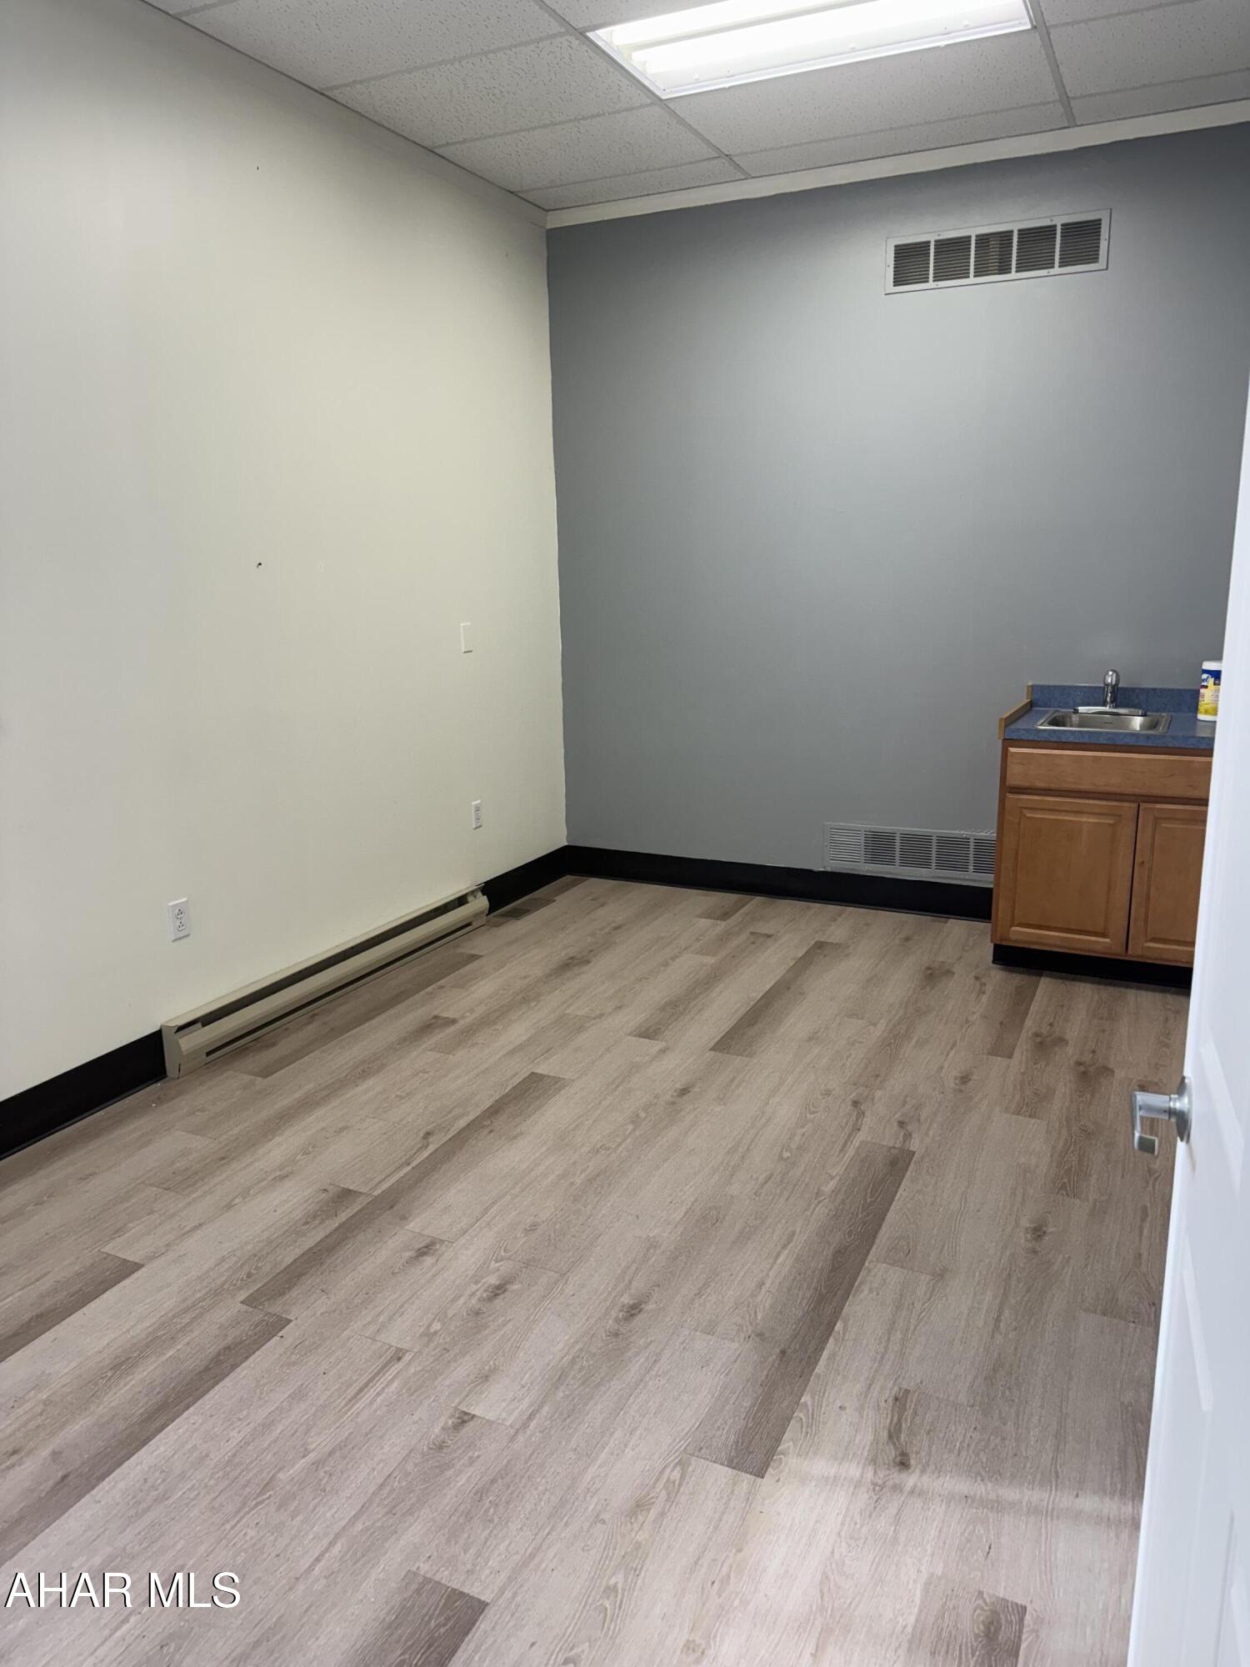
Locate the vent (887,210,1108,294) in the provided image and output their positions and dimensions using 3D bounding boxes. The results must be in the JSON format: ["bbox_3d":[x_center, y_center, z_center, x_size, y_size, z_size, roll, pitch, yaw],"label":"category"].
[{"bbox_3d":[1.372,-2.163,4.308,0.804,0.199,0.025,6,15,25],"label":"vent"}]

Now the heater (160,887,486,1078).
[{"bbox_3d":[-0.989,0.474,4.237,0.065,0.158,1.730,6,15,25],"label":"heater"}]

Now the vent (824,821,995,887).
[{"bbox_3d":[1.242,0.100,4.924,0.812,0.212,0.025,6,15,25],"label":"vent"}]

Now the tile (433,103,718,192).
[{"bbox_3d":[-0.168,-2.557,4.326,0.924,0.020,0.610,6,15,25],"label":"tile"}]

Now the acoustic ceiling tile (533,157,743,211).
[{"bbox_3d":[0.027,-2.651,4.715,0.924,0.020,0.281,6,15,25],"label":"acoustic ceiling tile"}]

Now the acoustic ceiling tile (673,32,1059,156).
[{"bbox_3d":[0.796,-2.461,3.868,1.219,0.020,0.610,6,15,25],"label":"acoustic ceiling tile"}]

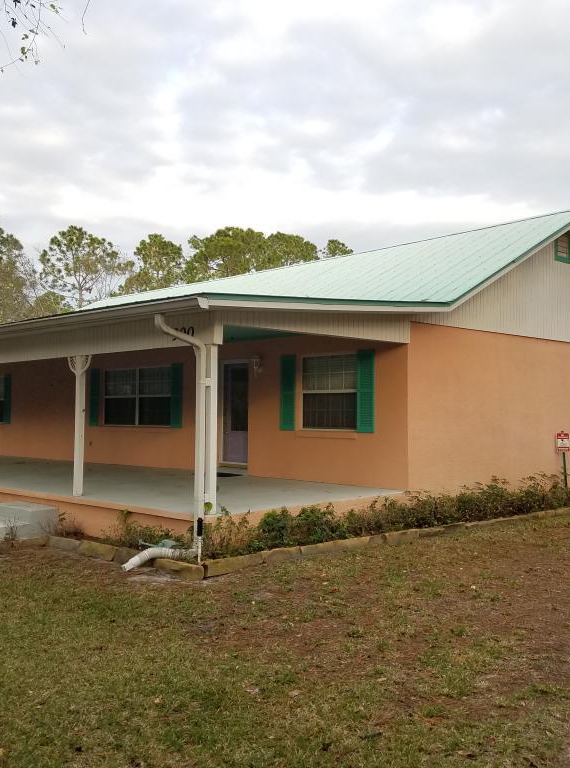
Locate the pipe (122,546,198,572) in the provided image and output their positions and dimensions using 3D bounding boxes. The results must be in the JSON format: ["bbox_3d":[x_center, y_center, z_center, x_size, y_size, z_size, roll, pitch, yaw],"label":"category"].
[{"bbox_3d":[-1.416,1.967,8.705,0.940,0.221,0.213,1,-2,-33],"label":"pipe"}]

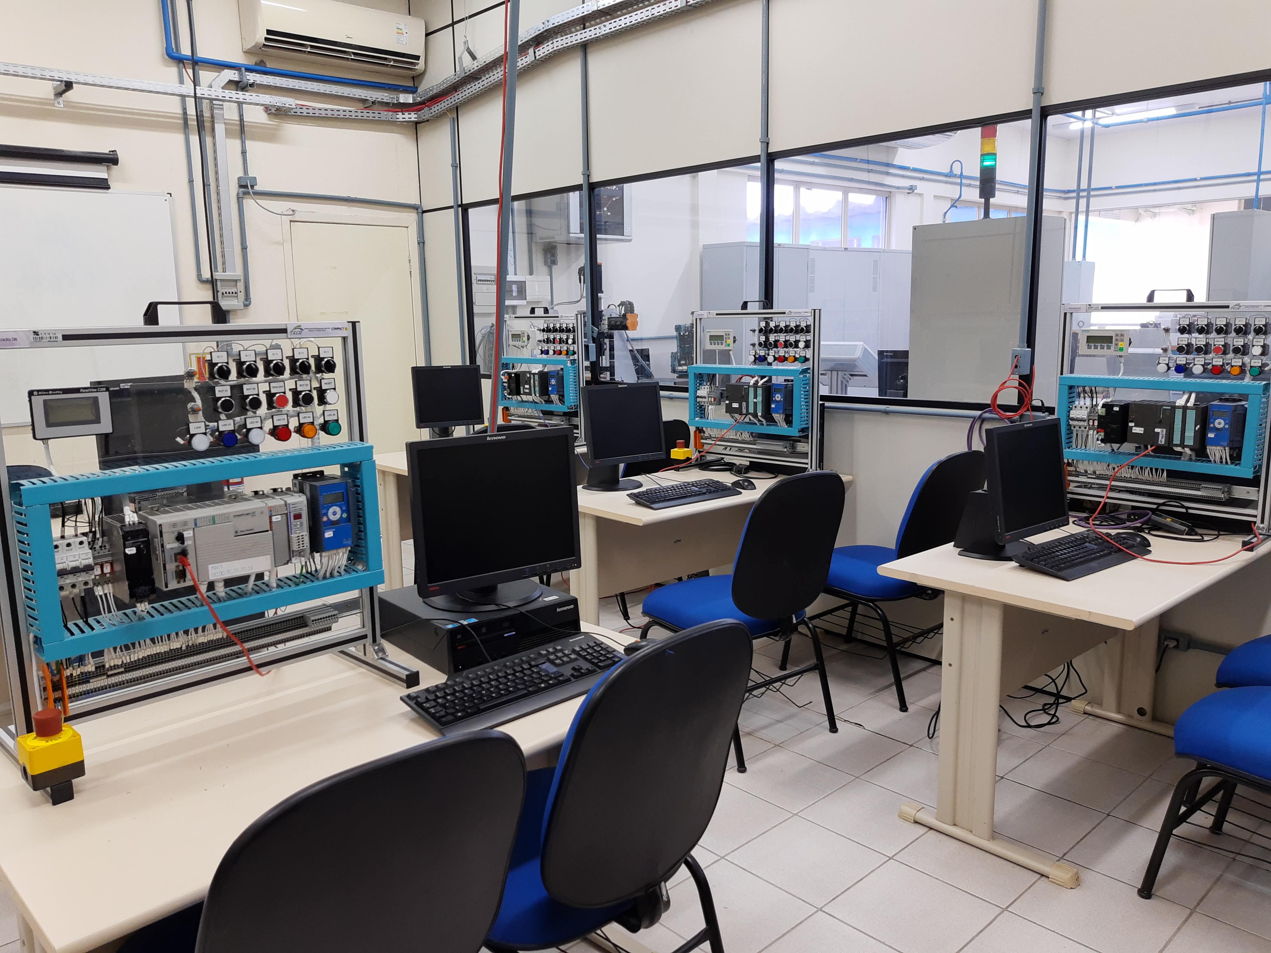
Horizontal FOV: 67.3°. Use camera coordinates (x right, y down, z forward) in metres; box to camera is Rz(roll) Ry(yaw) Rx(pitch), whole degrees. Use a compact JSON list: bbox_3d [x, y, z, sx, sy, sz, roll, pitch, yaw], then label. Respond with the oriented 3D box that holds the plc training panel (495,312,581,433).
[{"bbox_3d":[-0.505,-0.533,5.266,0.240,0.730,0.640,-11,13,-44],"label":"plc training panel"}]

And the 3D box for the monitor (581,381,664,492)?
[{"bbox_3d":[-0.088,-0.168,3.922,0.375,0.437,0.235,-8,12,-36],"label":"monitor"}]

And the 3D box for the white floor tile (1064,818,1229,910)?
[{"bbox_3d":[1.353,1.016,2.523,0.310,0.010,0.310,-10,13,-42],"label":"white floor tile"}]

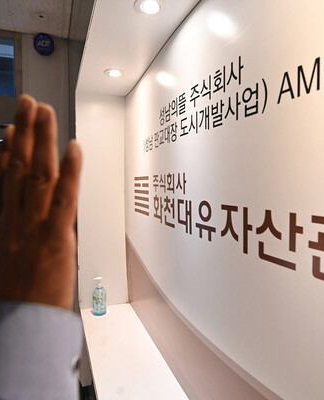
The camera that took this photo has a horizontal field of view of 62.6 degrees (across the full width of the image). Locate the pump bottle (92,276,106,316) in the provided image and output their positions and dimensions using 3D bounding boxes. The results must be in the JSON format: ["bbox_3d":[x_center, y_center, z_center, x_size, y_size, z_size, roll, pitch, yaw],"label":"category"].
[{"bbox_3d":[-0.335,0.509,1.423,0.076,0.203,0.071,-2,4,-22],"label":"pump bottle"}]

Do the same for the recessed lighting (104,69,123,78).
[{"bbox_3d":[-0.212,-0.560,1.176,0.084,0.020,0.084,-2,4,-22],"label":"recessed lighting"}]

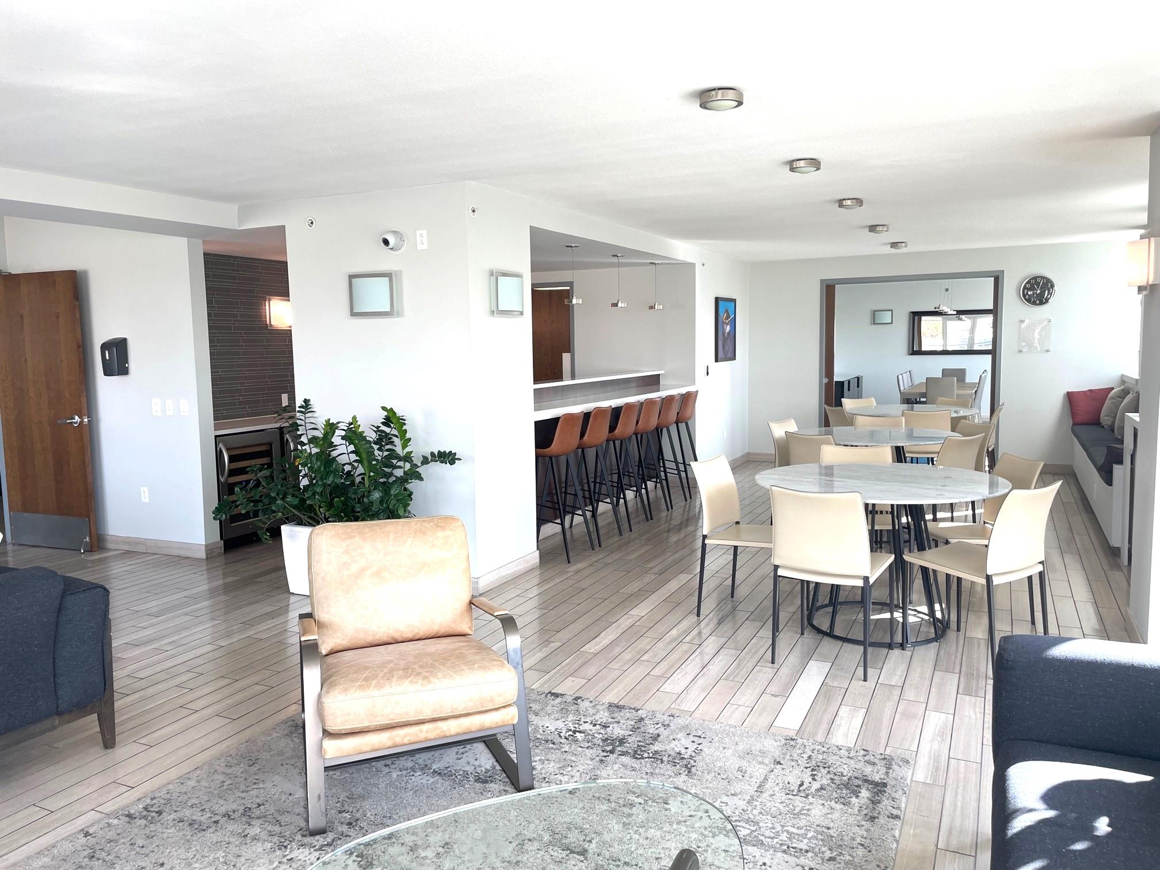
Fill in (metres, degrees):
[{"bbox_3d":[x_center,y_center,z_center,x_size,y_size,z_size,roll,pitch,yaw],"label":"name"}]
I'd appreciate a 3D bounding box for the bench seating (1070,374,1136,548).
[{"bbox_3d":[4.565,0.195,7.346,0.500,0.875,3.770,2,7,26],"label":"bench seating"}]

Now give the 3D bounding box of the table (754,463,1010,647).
[{"bbox_3d":[1.550,0.612,4.562,1.245,0.770,1.245,2,7,26],"label":"table"}]

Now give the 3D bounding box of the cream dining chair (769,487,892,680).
[{"bbox_3d":[1.187,0.633,4.081,0.450,0.845,0.520,3,7,33],"label":"cream dining chair"}]

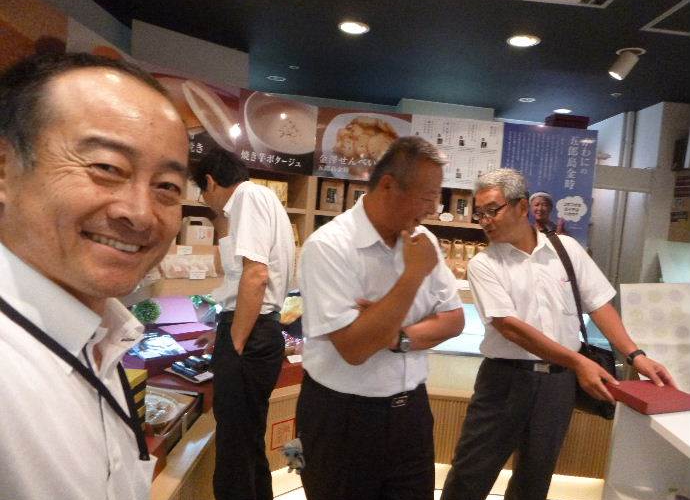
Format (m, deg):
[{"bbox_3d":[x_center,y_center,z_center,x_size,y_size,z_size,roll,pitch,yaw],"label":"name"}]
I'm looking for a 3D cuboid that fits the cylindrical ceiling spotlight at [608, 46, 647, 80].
[{"bbox_3d":[1.351,-0.895,2.393,0.150,0.130,0.130,5,6,8],"label":"cylindrical ceiling spotlight"}]

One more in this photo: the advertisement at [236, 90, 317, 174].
[{"bbox_3d":[-0.452,-0.776,3.397,0.665,0.505,0.020,-1,8,-44],"label":"advertisement"}]

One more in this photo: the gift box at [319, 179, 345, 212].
[{"bbox_3d":[-0.096,-0.405,3.751,0.160,0.215,0.100,5,6,4],"label":"gift box"}]

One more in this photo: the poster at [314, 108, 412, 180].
[{"bbox_3d":[0.129,-0.752,3.600,0.685,0.505,0.020,5,6,4],"label":"poster"}]

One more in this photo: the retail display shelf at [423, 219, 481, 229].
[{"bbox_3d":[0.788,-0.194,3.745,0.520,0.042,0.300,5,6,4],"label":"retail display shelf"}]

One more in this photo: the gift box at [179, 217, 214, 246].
[{"bbox_3d":[-0.891,-0.111,2.980,0.172,0.170,0.100,0,7,-35],"label":"gift box"}]

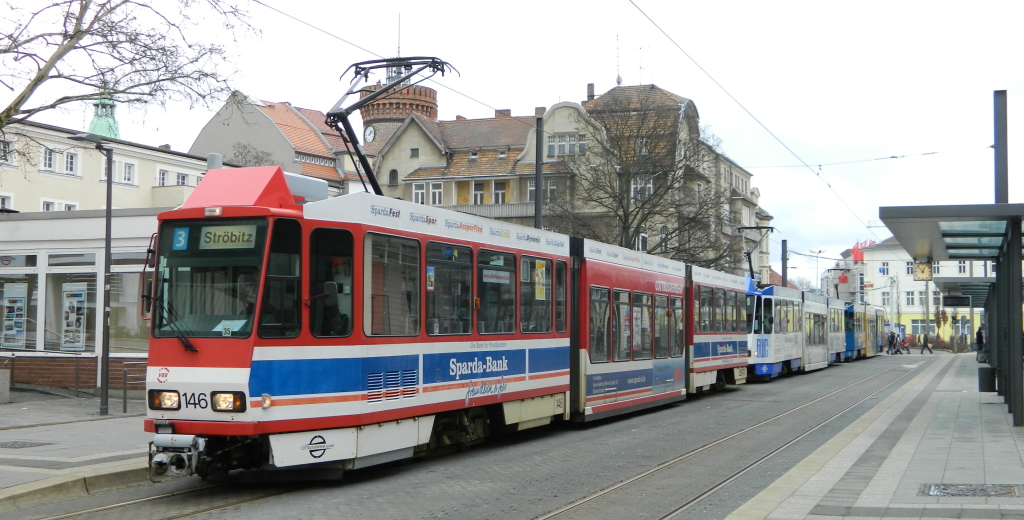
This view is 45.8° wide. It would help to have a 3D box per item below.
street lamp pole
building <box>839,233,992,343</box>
[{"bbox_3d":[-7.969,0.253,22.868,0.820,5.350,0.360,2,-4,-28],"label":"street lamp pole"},{"bbox_3d":[54.102,3.995,158.671,21.000,14.000,13.000,-1,-4,21],"label":"building"}]

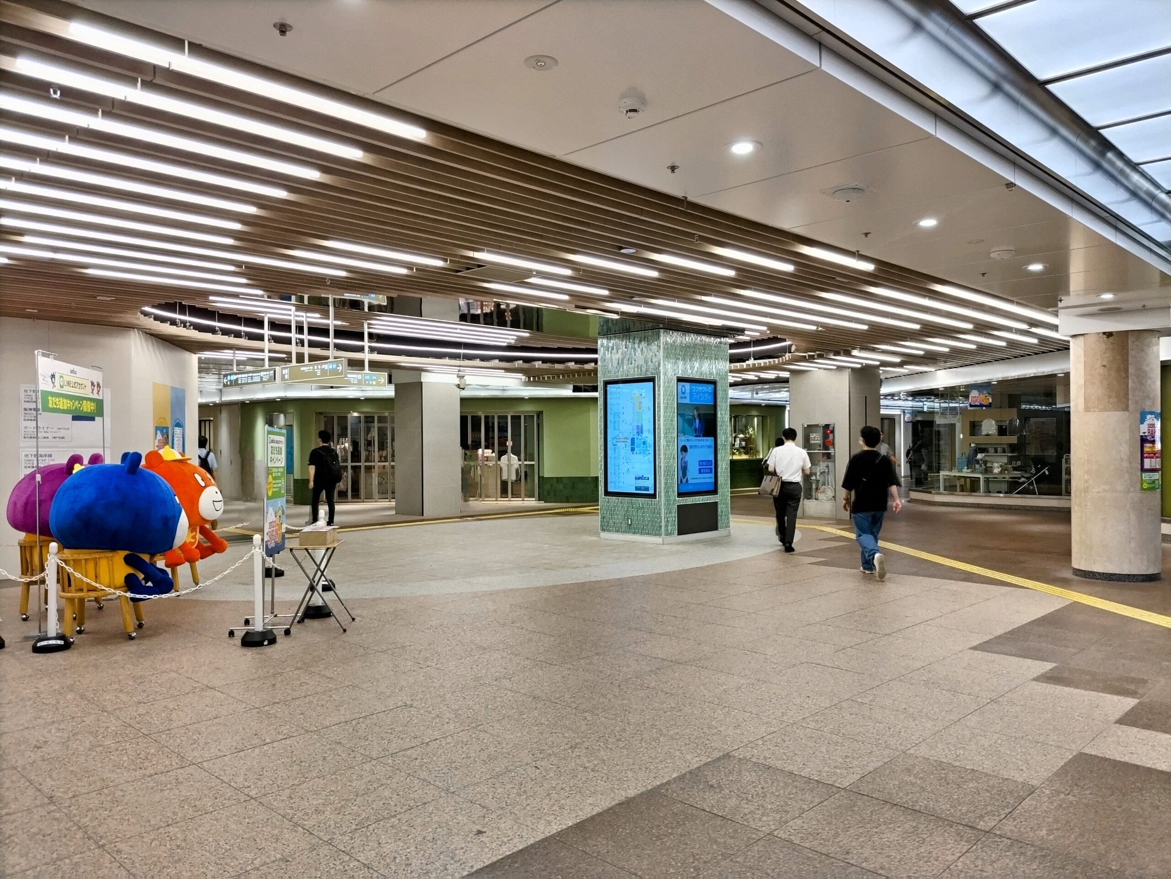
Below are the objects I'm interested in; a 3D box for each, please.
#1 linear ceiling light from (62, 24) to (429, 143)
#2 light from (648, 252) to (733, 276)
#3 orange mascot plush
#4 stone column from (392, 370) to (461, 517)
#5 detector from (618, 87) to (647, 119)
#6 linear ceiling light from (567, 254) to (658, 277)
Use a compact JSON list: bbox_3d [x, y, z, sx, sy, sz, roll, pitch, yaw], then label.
[{"bbox_3d":[-1.193,-1.343,3.372,0.045,0.045,1.402,-1,-1,45],"label":"linear ceiling light"},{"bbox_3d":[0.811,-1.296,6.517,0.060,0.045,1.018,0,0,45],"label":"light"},{"bbox_3d":[-4.190,0.700,9.000,0.950,1.240,0.820,0,0,7],"label":"orange mascot plush"},{"bbox_3d":[-3.437,0.091,19.203,1.029,3.060,0.991,-1,-1,45],"label":"stone column"},{"bbox_3d":[0.191,-1.334,3.563,0.108,0.068,0.108,-1,-1,45],"label":"detector"},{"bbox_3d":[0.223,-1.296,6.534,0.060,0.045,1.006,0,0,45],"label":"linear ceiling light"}]

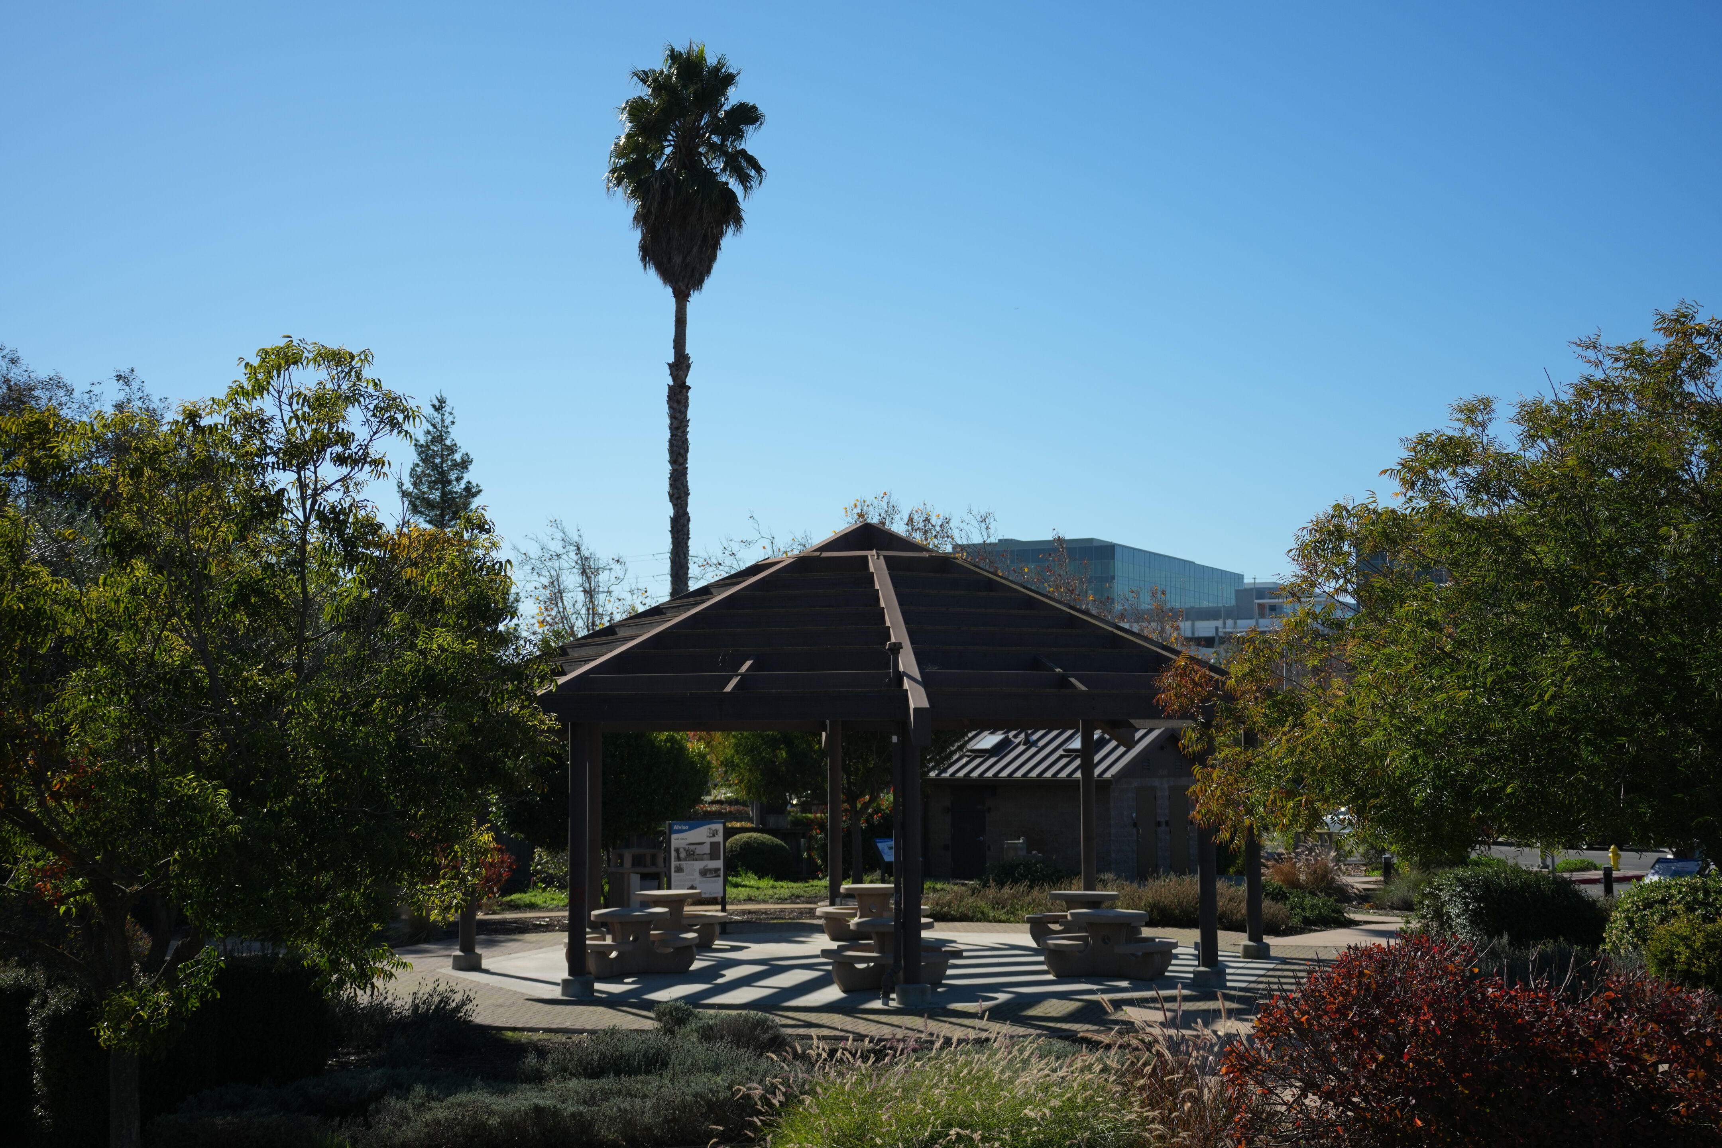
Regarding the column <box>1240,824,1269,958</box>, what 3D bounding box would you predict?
[{"bbox_3d":[5.366,3.683,31.391,0.380,3.100,0.380,0,-5,-5],"label":"column"}]

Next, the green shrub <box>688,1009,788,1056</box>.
[{"bbox_3d":[-1.140,4.182,21.029,0.920,0.500,0.850,0,-5,0],"label":"green shrub"}]

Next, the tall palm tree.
[{"bbox_3d":[-4.696,-3.301,60.475,4.100,21.900,4.100,0,-5,0],"label":"tall palm tree"}]

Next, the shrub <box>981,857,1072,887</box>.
[{"bbox_3d":[3.521,6.284,48.647,2.000,0.800,1.500,0,-5,0],"label":"shrub"}]

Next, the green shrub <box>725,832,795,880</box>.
[{"bbox_3d":[-2.329,6.484,52.647,1.620,1.100,1.550,0,-5,0],"label":"green shrub"}]

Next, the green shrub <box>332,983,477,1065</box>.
[{"bbox_3d":[-4.067,4.030,20.441,1.270,0.740,1.050,0,-5,0],"label":"green shrub"}]

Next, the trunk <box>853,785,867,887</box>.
[{"bbox_3d":[-0.014,5.627,49.205,0.280,2.200,0.280,0,-5,0],"label":"trunk"}]

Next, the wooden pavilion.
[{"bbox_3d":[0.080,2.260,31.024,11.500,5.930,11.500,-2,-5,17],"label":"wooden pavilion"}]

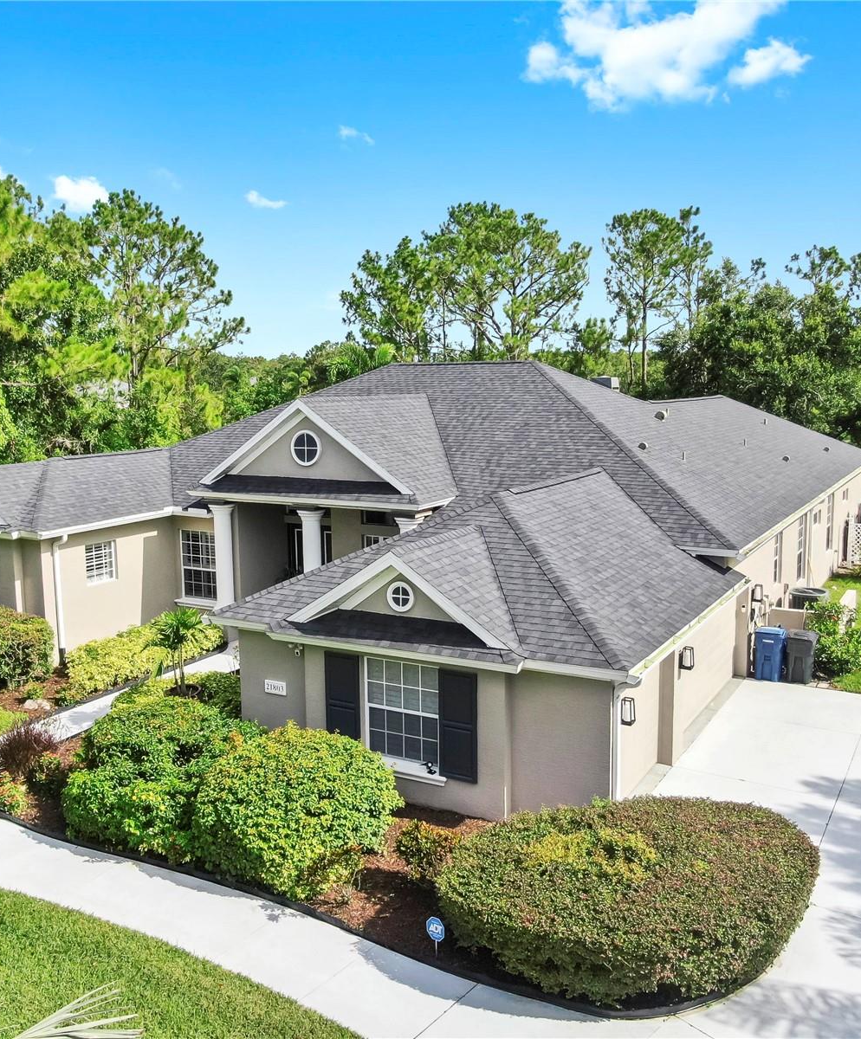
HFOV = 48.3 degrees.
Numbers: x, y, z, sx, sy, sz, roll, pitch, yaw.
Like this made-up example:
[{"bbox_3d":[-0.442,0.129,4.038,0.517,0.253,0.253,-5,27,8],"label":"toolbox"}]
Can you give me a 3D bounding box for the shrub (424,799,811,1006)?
[{"bbox_3d":[2.398,4.303,11.564,4.600,1.250,3.400,-5,10,-29],"label":"shrub"}]

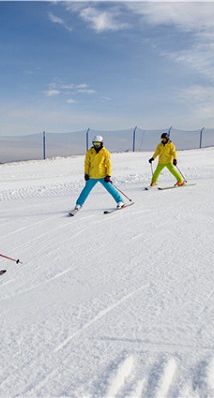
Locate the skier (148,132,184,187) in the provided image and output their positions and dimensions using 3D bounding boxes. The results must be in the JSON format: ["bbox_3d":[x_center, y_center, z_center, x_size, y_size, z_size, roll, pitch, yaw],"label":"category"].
[{"bbox_3d":[1.807,-1.239,12.358,0.920,1.590,0.600,5,10,29],"label":"skier"}]

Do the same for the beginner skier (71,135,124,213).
[{"bbox_3d":[-0.198,-0.617,8.902,1.050,1.590,0.600,2,9,14],"label":"beginner skier"}]

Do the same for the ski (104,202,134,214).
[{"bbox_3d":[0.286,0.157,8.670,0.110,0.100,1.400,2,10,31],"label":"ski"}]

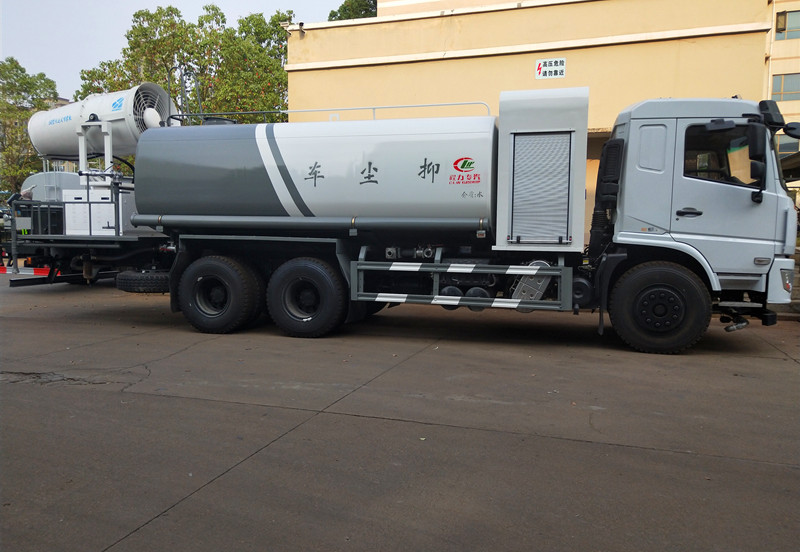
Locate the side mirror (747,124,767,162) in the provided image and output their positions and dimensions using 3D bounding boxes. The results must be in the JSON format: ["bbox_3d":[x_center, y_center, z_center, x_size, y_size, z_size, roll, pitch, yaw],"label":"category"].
[{"bbox_3d":[3.708,-1.392,6.001,0.130,0.410,0.210,4,6,33],"label":"side mirror"}]

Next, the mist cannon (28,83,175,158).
[{"bbox_3d":[-4.867,-2.410,9.422,2.350,1.130,1.060,-2,4,19],"label":"mist cannon"}]

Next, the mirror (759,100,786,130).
[{"bbox_3d":[3.959,-1.716,6.141,0.210,0.280,0.220,2,5,13],"label":"mirror"}]

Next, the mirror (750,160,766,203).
[{"bbox_3d":[3.751,-0.990,6.054,0.140,0.420,0.190,4,6,33],"label":"mirror"}]

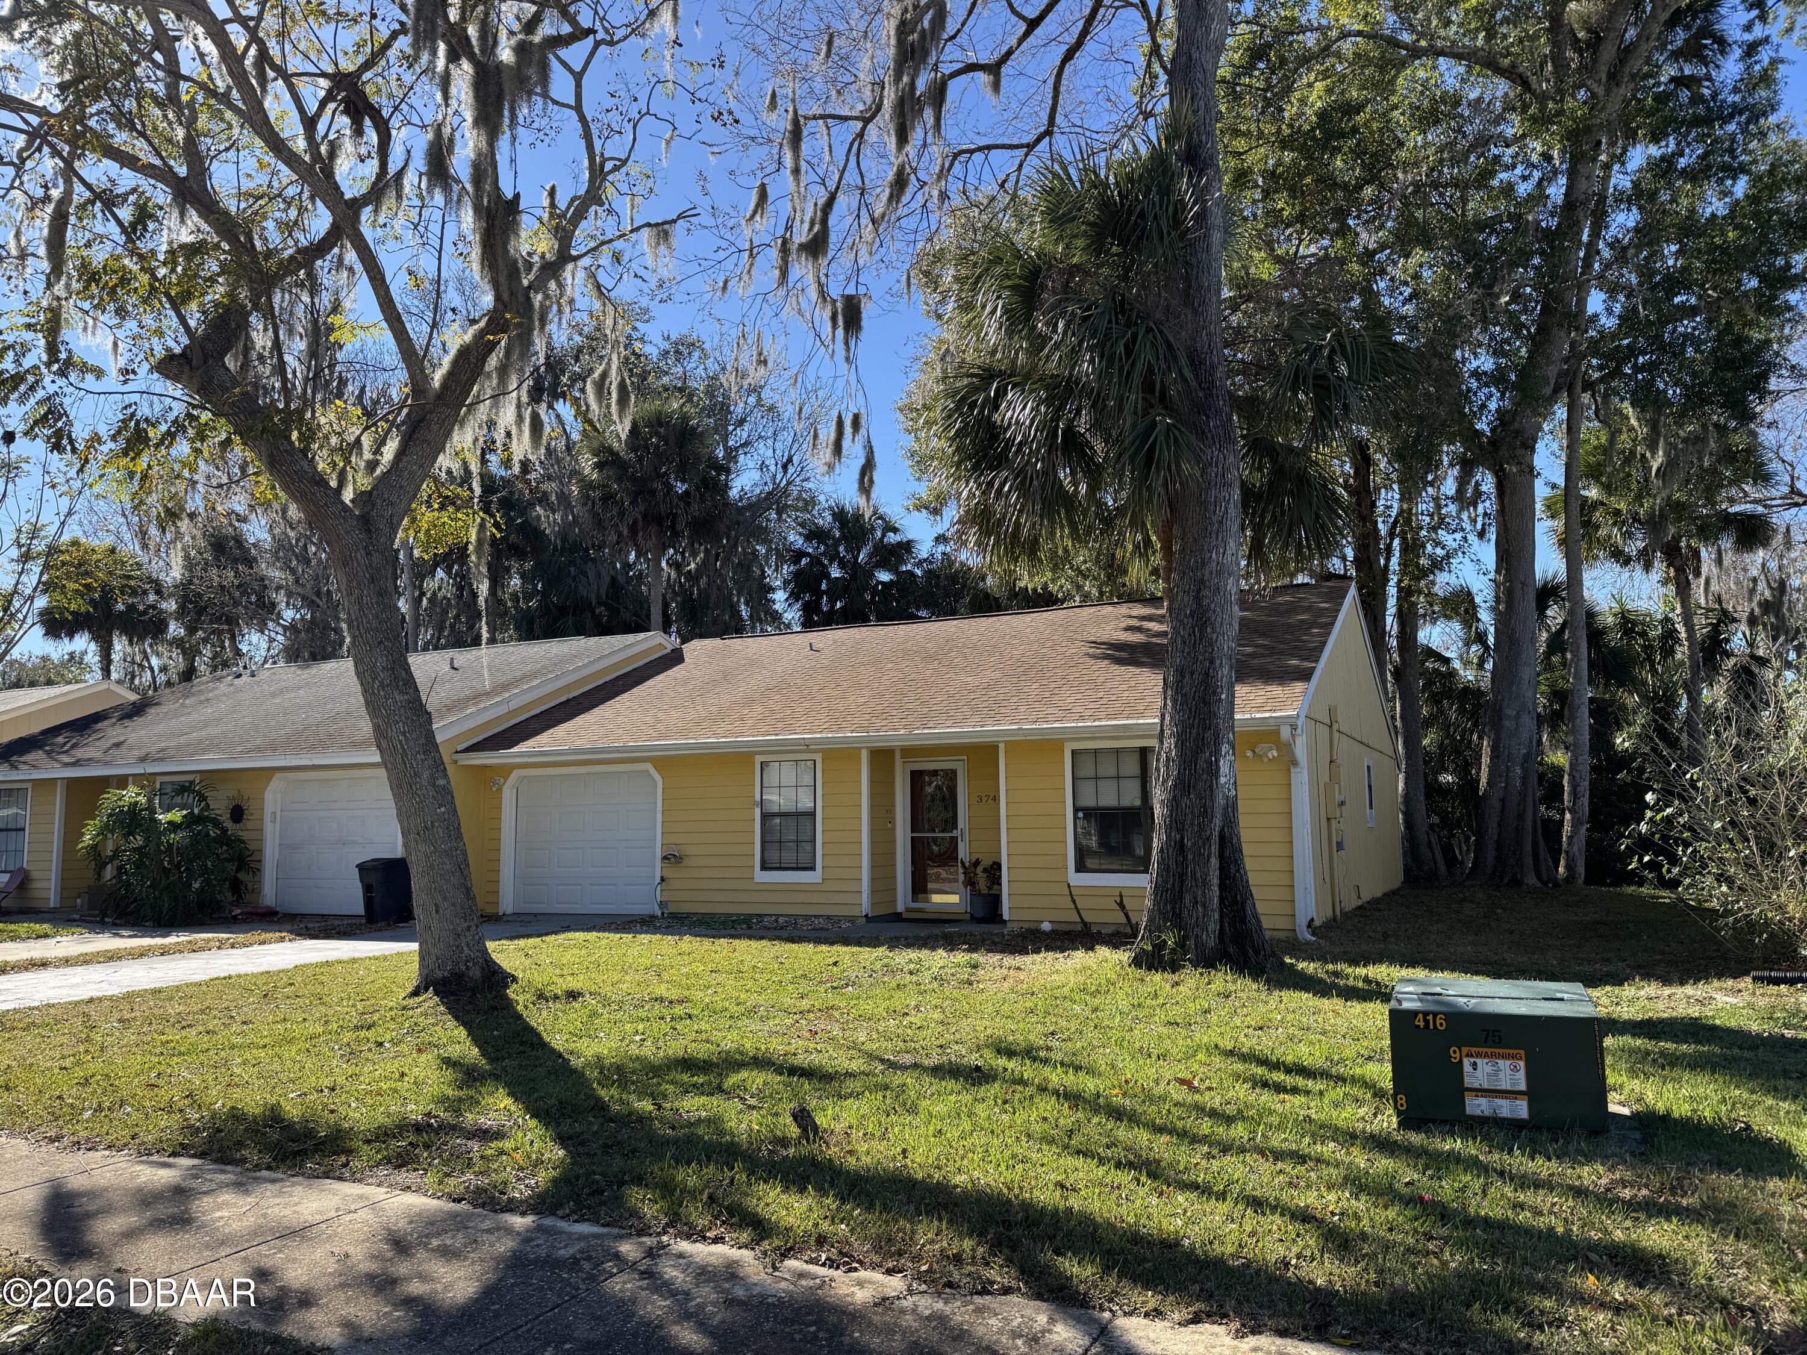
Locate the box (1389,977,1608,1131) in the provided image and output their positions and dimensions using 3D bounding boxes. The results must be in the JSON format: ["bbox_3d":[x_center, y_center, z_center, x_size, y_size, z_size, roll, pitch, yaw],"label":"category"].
[{"bbox_3d":[2.953,1.854,6.267,0.890,0.595,0.820,-4,-8,24],"label":"box"}]

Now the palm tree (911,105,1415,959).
[{"bbox_3d":[2.806,-1.563,12.780,4.800,8.741,4.600,-1,-7,0],"label":"palm tree"}]

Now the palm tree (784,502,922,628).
[{"bbox_3d":[-1.513,0.254,37.245,4.100,11.144,4.100,-1,-7,0],"label":"palm tree"}]

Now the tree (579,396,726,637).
[{"bbox_3d":[-7.611,-1.342,37.447,4.400,14.481,4.400,-1,-7,0],"label":"tree"}]

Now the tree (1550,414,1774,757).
[{"bbox_3d":[17.075,-0.744,27.774,4.800,10.465,4.600,-1,-7,0],"label":"tree"}]

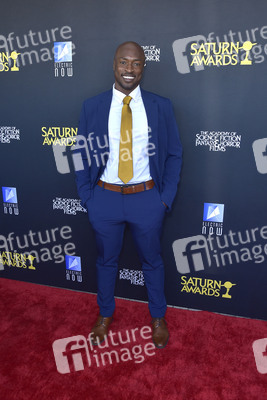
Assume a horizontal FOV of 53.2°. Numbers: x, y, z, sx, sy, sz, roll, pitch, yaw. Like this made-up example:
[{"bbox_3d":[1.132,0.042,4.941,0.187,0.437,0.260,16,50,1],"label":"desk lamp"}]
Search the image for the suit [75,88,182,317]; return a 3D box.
[{"bbox_3d":[-0.040,0.065,1.705,0.650,1.480,0.320,2,13,0],"label":"suit"}]

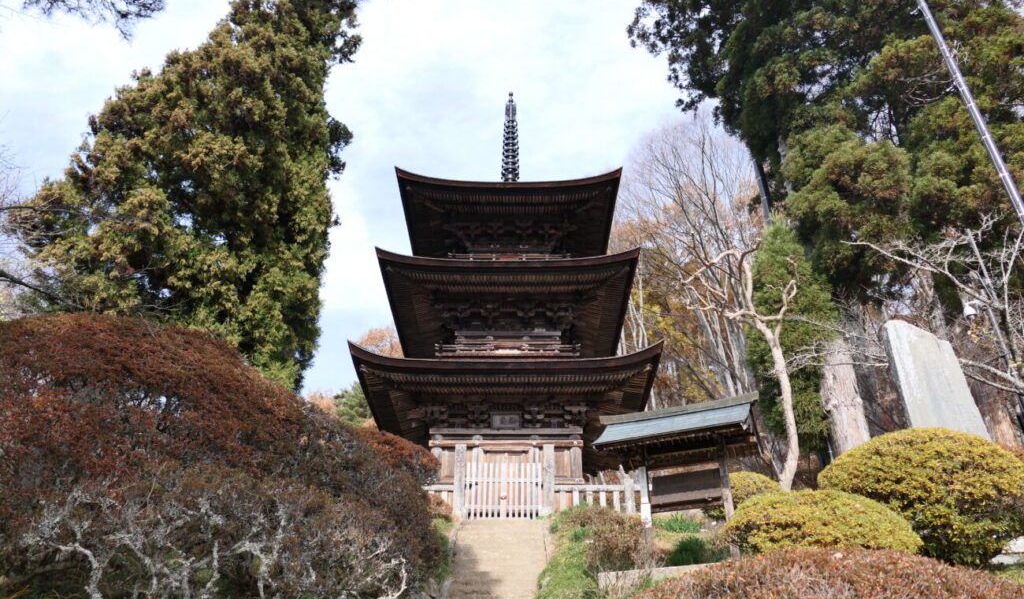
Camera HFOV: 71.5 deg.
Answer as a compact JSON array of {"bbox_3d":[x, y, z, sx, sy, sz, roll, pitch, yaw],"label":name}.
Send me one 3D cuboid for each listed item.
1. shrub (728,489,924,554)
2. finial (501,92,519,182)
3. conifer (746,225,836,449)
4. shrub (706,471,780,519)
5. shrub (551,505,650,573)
[{"bbox_3d":[4.582,3.352,10.469,2.750,1.094,2.300,0,-29,0],"label":"shrub"},{"bbox_3d":[-0.068,-5.481,24.218,0.600,4.141,0.600,0,-29,0],"label":"finial"},{"bbox_3d":[8.622,0.987,22.222,2.700,8.368,2.600,0,-29,0],"label":"conifer"},{"bbox_3d":[5.578,4.730,16.910,1.883,1.208,1.789,-9,-31,16],"label":"shrub"},{"bbox_3d":[1.371,3.648,10.764,1.400,1.043,1.300,0,-29,0],"label":"shrub"}]

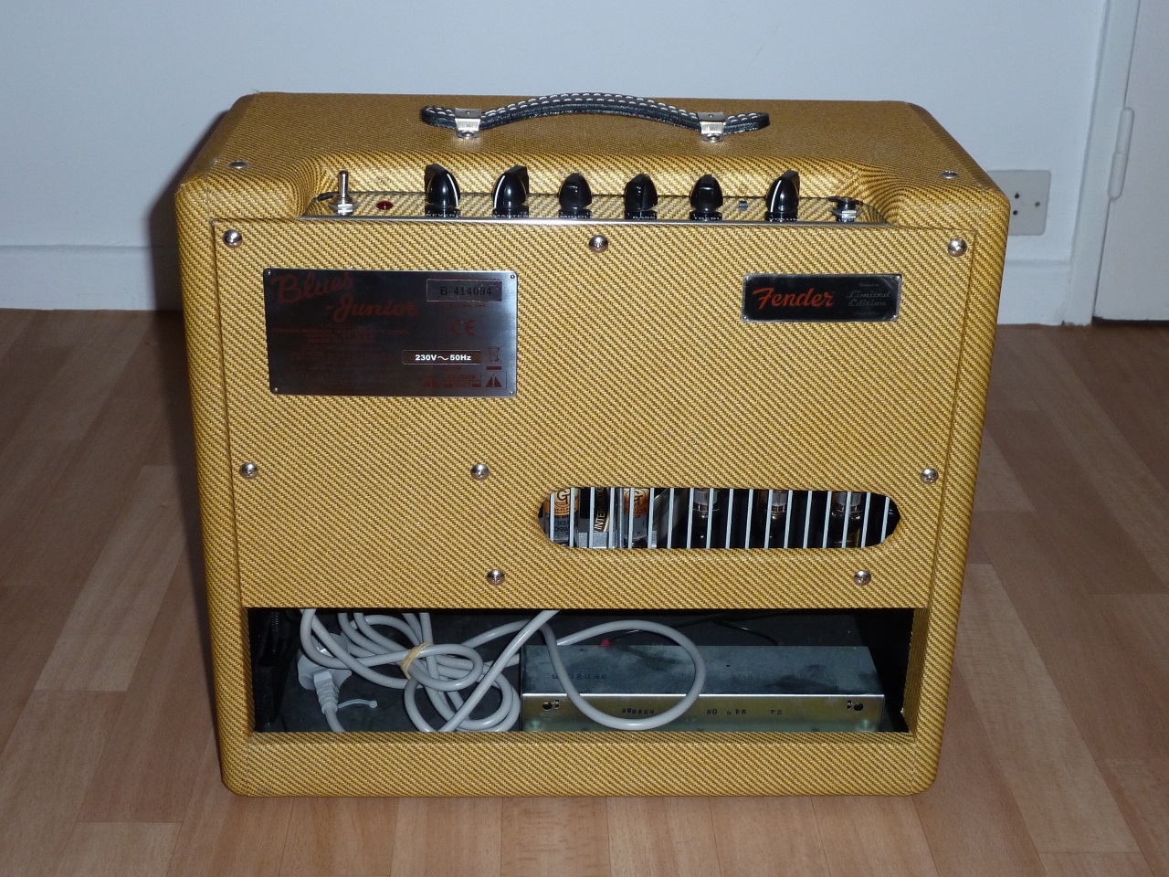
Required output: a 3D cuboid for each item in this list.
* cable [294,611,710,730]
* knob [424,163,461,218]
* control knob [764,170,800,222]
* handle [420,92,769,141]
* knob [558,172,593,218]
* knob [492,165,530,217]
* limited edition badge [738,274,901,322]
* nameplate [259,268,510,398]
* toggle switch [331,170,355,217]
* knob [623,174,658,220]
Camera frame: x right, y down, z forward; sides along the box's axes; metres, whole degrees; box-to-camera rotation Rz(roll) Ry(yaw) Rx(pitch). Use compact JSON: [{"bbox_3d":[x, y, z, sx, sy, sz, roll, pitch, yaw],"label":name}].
[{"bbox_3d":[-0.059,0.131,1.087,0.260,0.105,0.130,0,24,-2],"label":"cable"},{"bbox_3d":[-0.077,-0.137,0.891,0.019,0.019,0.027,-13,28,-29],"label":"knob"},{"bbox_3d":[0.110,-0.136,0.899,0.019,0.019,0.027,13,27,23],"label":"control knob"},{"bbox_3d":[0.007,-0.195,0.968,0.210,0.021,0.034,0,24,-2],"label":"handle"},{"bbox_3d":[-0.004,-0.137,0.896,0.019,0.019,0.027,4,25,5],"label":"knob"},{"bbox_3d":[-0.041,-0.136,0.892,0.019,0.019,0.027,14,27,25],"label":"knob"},{"bbox_3d":[0.132,-0.077,0.898,0.088,0.028,0.002,0,24,-2],"label":"limited edition badge"},{"bbox_3d":[-0.107,-0.058,0.899,0.138,0.074,0.002,0,24,-2],"label":"nameplate"},{"bbox_3d":[-0.132,-0.137,0.887,0.013,0.021,0.013,0,24,-2],"label":"toggle switch"},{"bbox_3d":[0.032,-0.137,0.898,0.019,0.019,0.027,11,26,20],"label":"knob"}]

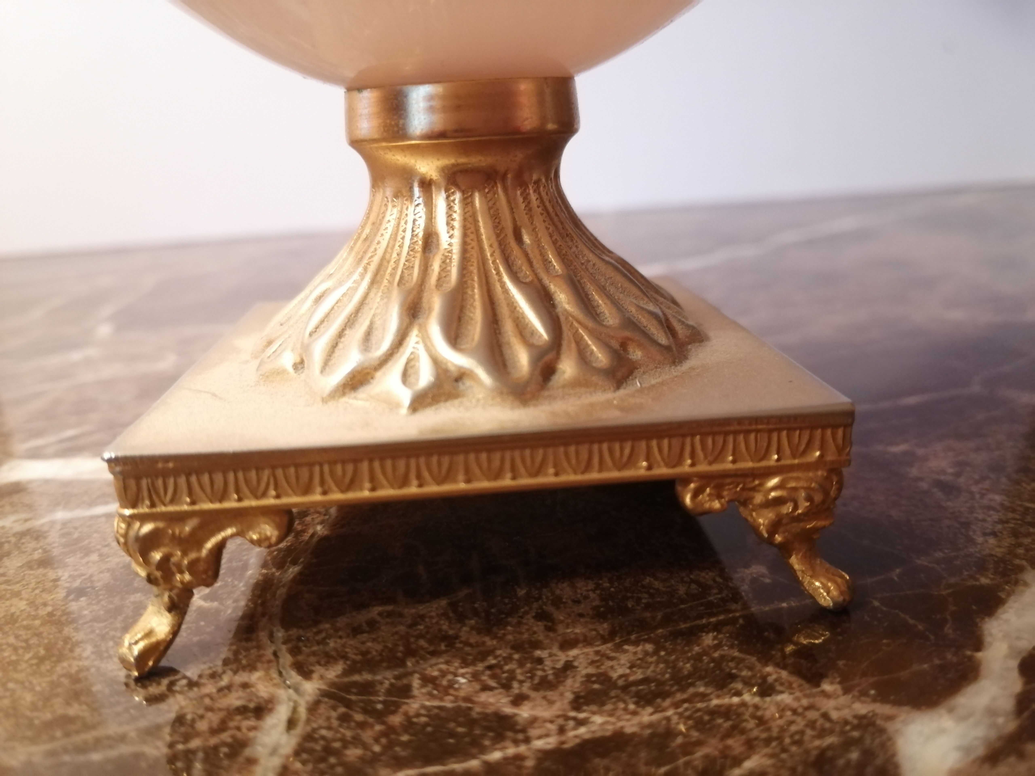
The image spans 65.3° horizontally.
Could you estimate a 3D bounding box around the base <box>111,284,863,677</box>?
[{"bbox_3d":[-0.008,0.006,0.160,0.100,0.033,0.099,-4,18,-5],"label":"base"}]

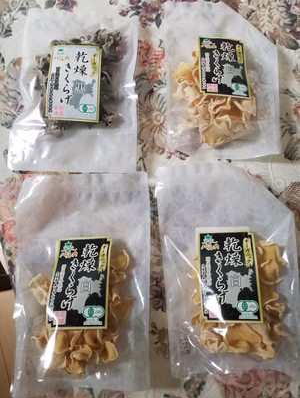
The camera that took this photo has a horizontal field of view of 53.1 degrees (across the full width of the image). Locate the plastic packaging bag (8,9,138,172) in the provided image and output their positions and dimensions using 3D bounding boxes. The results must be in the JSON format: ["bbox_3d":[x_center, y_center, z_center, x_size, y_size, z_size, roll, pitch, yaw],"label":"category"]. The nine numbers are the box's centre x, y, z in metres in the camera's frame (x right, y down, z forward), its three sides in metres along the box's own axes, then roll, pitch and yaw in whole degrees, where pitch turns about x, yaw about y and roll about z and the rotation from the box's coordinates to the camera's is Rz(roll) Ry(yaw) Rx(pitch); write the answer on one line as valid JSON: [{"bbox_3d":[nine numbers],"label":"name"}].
[{"bbox_3d":[-0.087,-0.139,0.355,0.146,0.030,0.219,0,76,0],"label":"plastic packaging bag"}]

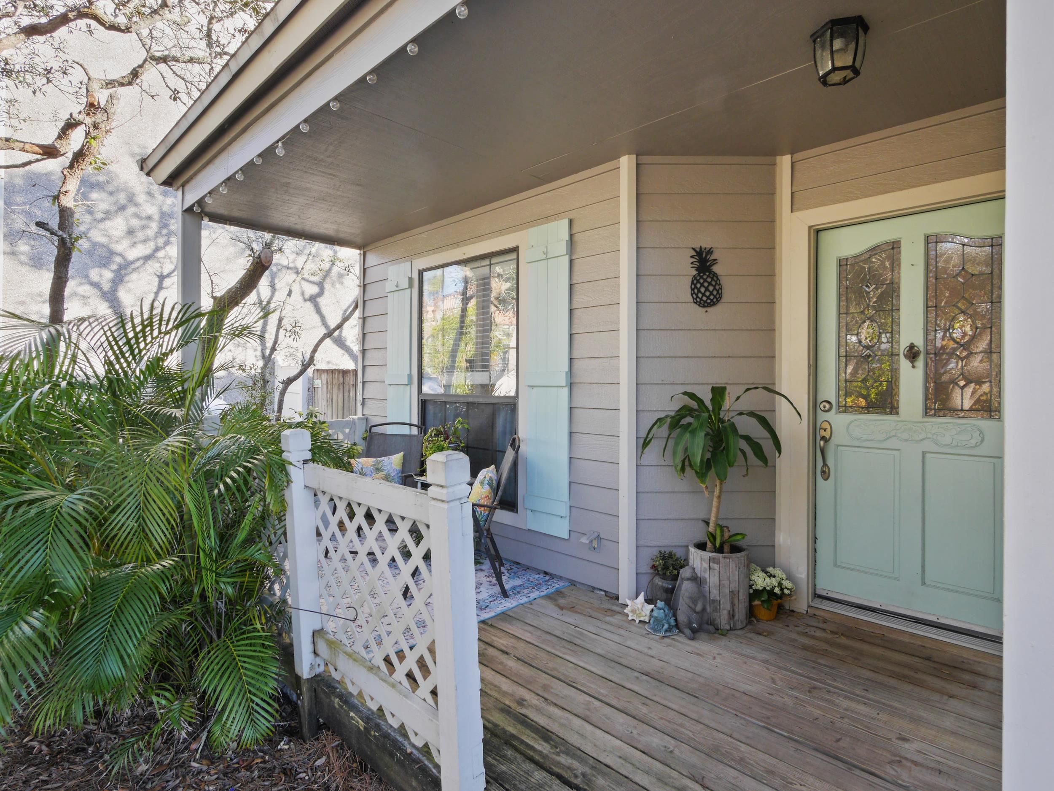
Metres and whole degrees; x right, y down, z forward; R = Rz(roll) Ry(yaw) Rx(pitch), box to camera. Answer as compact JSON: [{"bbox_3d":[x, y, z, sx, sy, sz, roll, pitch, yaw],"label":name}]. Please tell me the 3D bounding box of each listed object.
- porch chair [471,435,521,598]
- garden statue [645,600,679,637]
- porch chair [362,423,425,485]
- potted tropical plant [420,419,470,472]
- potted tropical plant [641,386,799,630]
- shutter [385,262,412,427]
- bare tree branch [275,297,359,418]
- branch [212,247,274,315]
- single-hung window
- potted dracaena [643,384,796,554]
[{"bbox_3d":[-0.410,0.724,3.500,0.700,0.930,0.570,0,1,-5],"label":"porch chair"},{"bbox_3d":[0.697,1.131,2.820,0.165,0.143,0.160,1,1,41],"label":"garden statue"},{"bbox_3d":[-1.145,0.709,4.265,0.580,0.930,0.690,0,1,10],"label":"porch chair"},{"bbox_3d":[-0.593,0.375,3.950,0.340,0.420,0.320,0,1,6],"label":"potted tropical plant"},{"bbox_3d":[1.030,0.572,2.880,0.840,1.260,0.620,0,1,6],"label":"potted tropical plant"},{"bbox_3d":[-1.095,-0.123,4.666,0.352,1.967,0.045,1,1,44],"label":"shutter"},{"bbox_3d":[-2.310,-0.420,6.000,0.910,1.320,0.450,0,1,0],"label":"bare tree branch"},{"bbox_3d":[-2.790,-1.110,5.400,0.620,0.670,0.400,0,1,0],"label":"branch"},{"bbox_3d":[-0.449,-0.104,4.114,1.165,1.803,0.085,1,1,44],"label":"single-hung window"},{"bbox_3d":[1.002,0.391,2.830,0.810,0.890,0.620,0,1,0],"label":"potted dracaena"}]

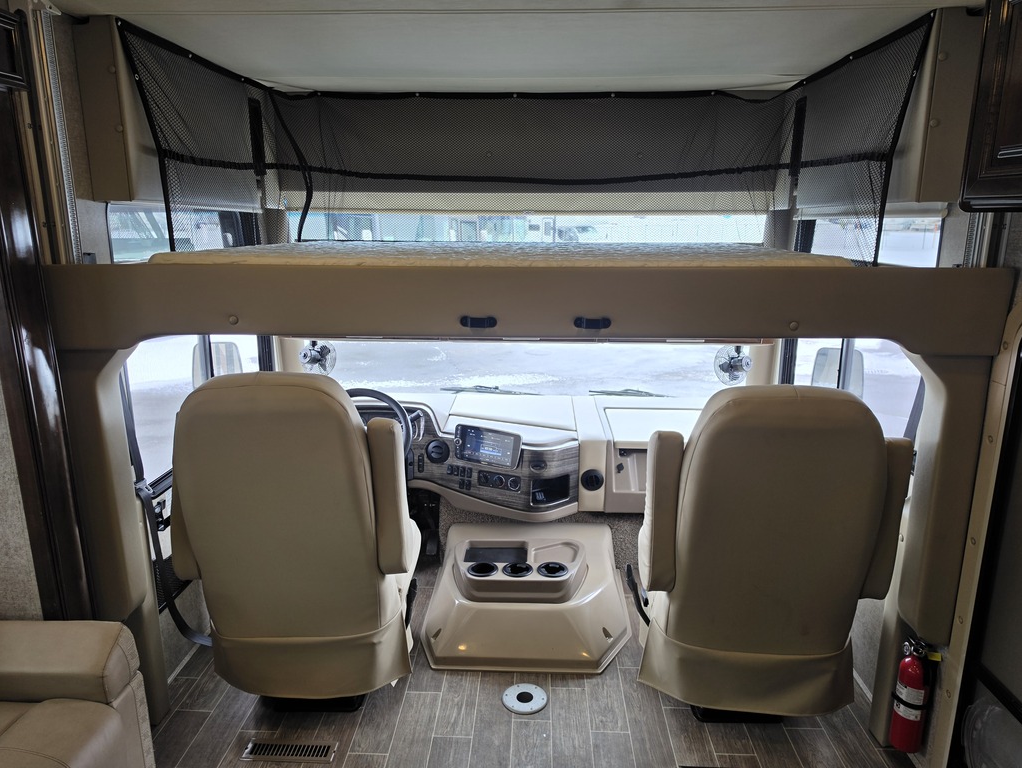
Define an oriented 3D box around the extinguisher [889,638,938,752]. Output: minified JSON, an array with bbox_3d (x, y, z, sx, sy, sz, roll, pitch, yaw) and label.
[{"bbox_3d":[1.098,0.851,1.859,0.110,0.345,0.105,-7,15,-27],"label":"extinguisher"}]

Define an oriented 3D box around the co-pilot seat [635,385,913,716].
[{"bbox_3d":[0.754,0.479,2.191,0.710,1.140,0.760,1,13,5],"label":"co-pilot seat"}]

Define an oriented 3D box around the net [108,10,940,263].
[{"bbox_3d":[0.037,-0.782,2.354,2.120,0.620,1.070,1,13,2],"label":"net"}]

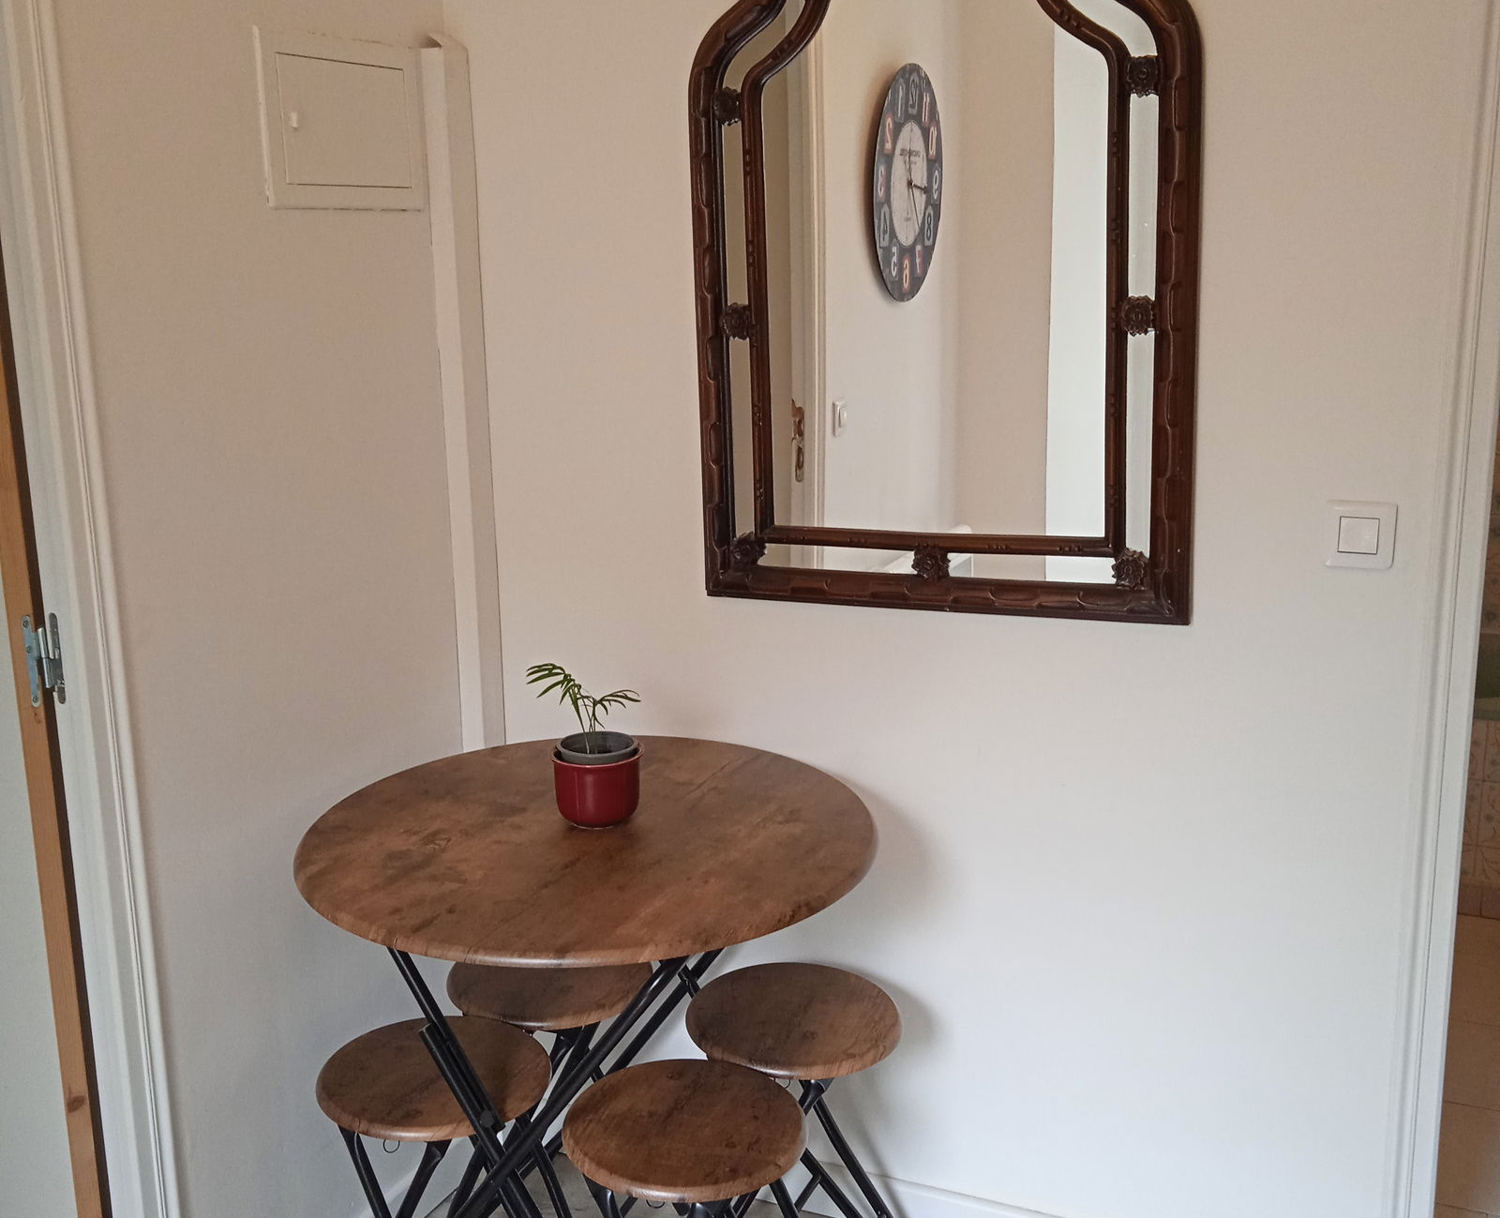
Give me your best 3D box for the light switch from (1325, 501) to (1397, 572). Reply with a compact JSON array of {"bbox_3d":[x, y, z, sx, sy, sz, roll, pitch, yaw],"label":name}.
[{"bbox_3d":[0.762,-0.091,2.018,0.082,0.083,0.011,5,14,25],"label":"light switch"}]

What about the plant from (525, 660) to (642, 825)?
[{"bbox_3d":[-0.213,0.172,2.109,0.149,0.212,0.135,-2,13,-6],"label":"plant"}]

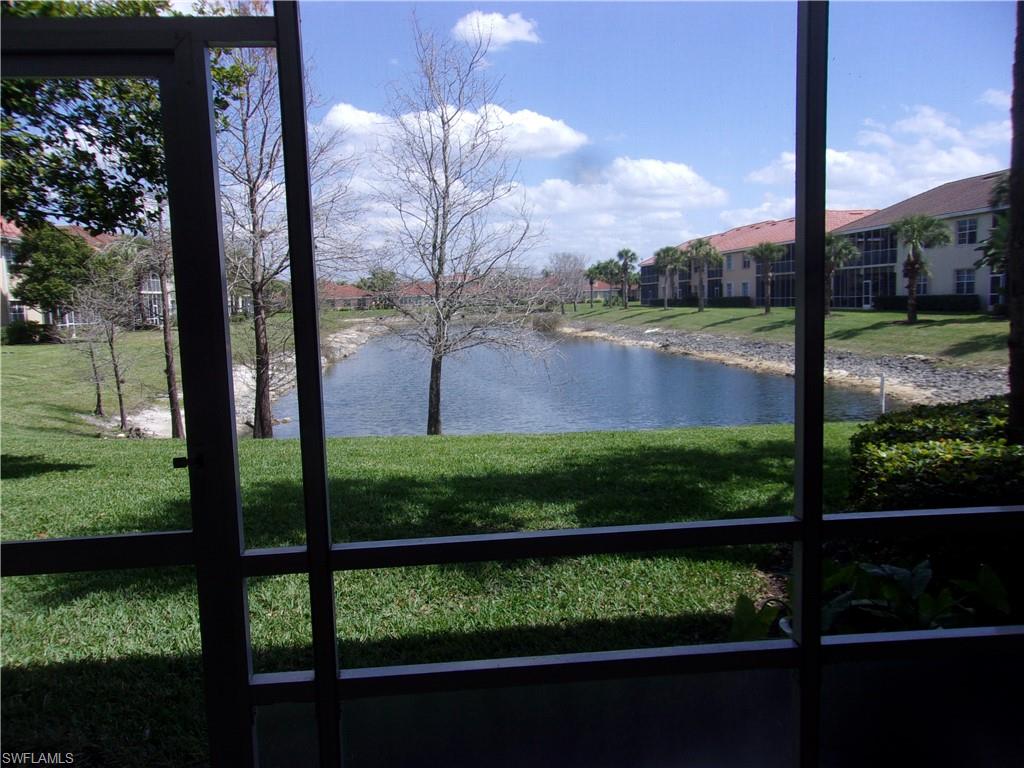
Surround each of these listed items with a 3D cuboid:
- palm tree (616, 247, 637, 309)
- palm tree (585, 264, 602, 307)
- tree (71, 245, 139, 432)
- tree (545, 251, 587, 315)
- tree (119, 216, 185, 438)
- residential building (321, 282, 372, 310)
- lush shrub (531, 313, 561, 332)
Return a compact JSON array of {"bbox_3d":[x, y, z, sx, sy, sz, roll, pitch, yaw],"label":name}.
[{"bbox_3d":[13.280,-12.195,92.639,2.400,6.960,2.400,-2,6,-6],"label":"palm tree"},{"bbox_3d":[10.480,-12.597,102.717,2.300,5.490,2.300,-2,6,-6],"label":"palm tree"},{"bbox_3d":[-7.560,-0.829,14.831,1.300,3.490,1.300,-2,6,-6],"label":"tree"},{"bbox_3d":[6.337,-11.894,94.625,4.900,7.290,4.700,-2,6,-6],"label":"tree"},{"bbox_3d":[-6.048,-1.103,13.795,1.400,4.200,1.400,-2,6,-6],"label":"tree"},{"bbox_3d":[-36.634,-19.138,174.695,12.500,6.090,11.500,-2,6,-6],"label":"residential building"},{"bbox_3d":[3.018,-5.229,67.913,2.500,1.700,2.300,-2,6,-6],"label":"lush shrub"}]

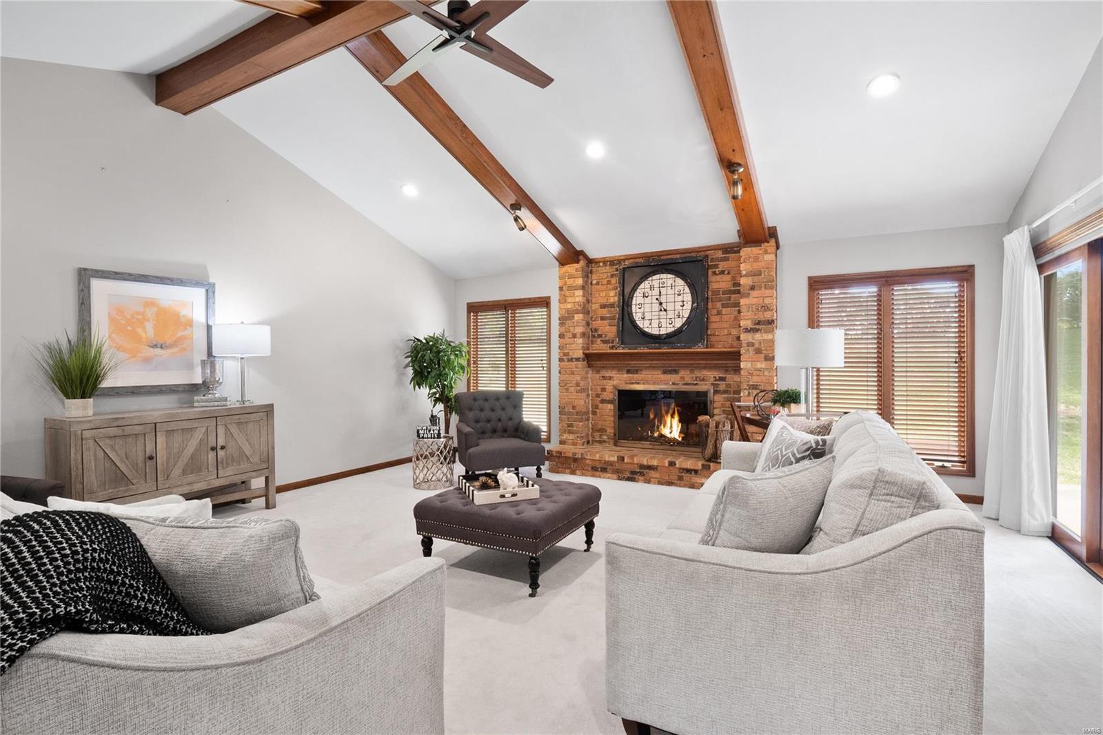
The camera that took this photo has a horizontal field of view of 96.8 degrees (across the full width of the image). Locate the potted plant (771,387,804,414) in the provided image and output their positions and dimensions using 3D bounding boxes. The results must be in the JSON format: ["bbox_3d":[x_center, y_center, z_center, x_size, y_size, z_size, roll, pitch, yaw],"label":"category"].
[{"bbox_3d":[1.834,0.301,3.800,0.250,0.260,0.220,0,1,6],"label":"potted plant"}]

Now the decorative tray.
[{"bbox_3d":[-0.329,0.742,3.041,0.385,0.070,0.445,0,0,-22],"label":"decorative tray"}]

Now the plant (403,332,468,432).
[{"bbox_3d":[-1.398,0.379,6.000,0.780,1.610,0.720,0,1,28],"label":"plant"}]

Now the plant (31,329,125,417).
[{"bbox_3d":[-3.053,0.042,3.178,0.460,0.550,0.510,0,0,29],"label":"plant"}]

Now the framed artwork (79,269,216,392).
[{"bbox_3d":[-3.037,-0.248,3.750,0.040,0.885,0.865,0,0,29],"label":"framed artwork"}]

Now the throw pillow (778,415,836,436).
[{"bbox_3d":[1.703,0.548,3.300,0.440,0.430,0.160,0,-14,34],"label":"throw pillow"}]

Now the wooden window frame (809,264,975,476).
[{"bbox_3d":[3.090,0.028,4.517,1.275,1.835,0.090,0,0,29],"label":"wooden window frame"}]

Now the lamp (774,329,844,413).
[{"bbox_3d":[1.902,0.083,3.600,0.445,0.720,0.445,0,1,28],"label":"lamp"}]

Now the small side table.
[{"bbox_3d":[-1.189,0.950,4.938,0.395,0.465,0.395,0,0,0],"label":"small side table"}]

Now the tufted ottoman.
[{"bbox_3d":[-0.244,0.982,3.041,0.845,0.420,0.815,0,0,29],"label":"tufted ottoman"}]

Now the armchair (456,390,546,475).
[{"bbox_3d":[-0.595,0.724,5.474,0.800,0.910,0.820,-1,1,-19],"label":"armchair"}]

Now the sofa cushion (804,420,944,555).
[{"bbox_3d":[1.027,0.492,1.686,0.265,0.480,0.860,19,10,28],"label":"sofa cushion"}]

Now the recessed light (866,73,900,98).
[{"bbox_3d":[2.102,-1.789,3.103,0.178,0.030,0.178,0,-18,29],"label":"recessed light"}]

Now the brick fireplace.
[{"bbox_3d":[1.092,-0.040,5.182,2.330,2.420,0.600,0,1,28],"label":"brick fireplace"}]

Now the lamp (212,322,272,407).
[{"bbox_3d":[-2.626,-0.015,4.160,0.420,0.690,0.420,0,1,28],"label":"lamp"}]

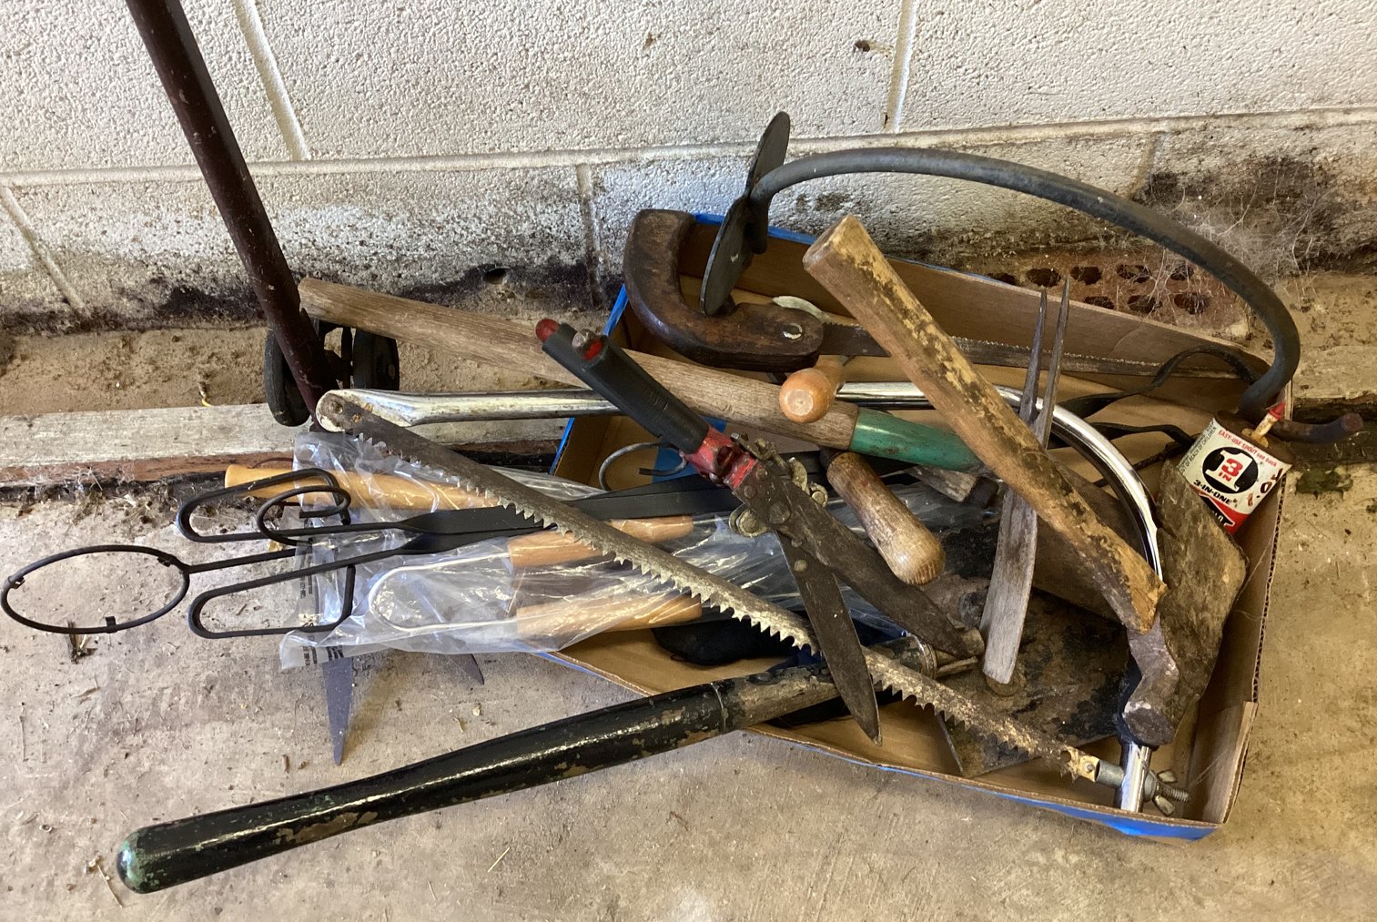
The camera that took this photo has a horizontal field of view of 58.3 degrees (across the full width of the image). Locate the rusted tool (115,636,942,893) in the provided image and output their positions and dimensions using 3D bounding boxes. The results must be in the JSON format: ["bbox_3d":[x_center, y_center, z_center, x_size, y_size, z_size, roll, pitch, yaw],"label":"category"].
[{"bbox_3d":[-0.096,0.180,0.745,0.509,0.040,0.040,-14,57,0],"label":"rusted tool"}]

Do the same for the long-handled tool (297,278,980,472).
[{"bbox_3d":[-0.023,-0.053,0.837,0.485,0.036,0.036,13,58,-4],"label":"long-handled tool"}]

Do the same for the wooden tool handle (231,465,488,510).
[{"bbox_3d":[-0.227,0.018,0.848,0.194,0.023,0.023,3,56,7],"label":"wooden tool handle"}]

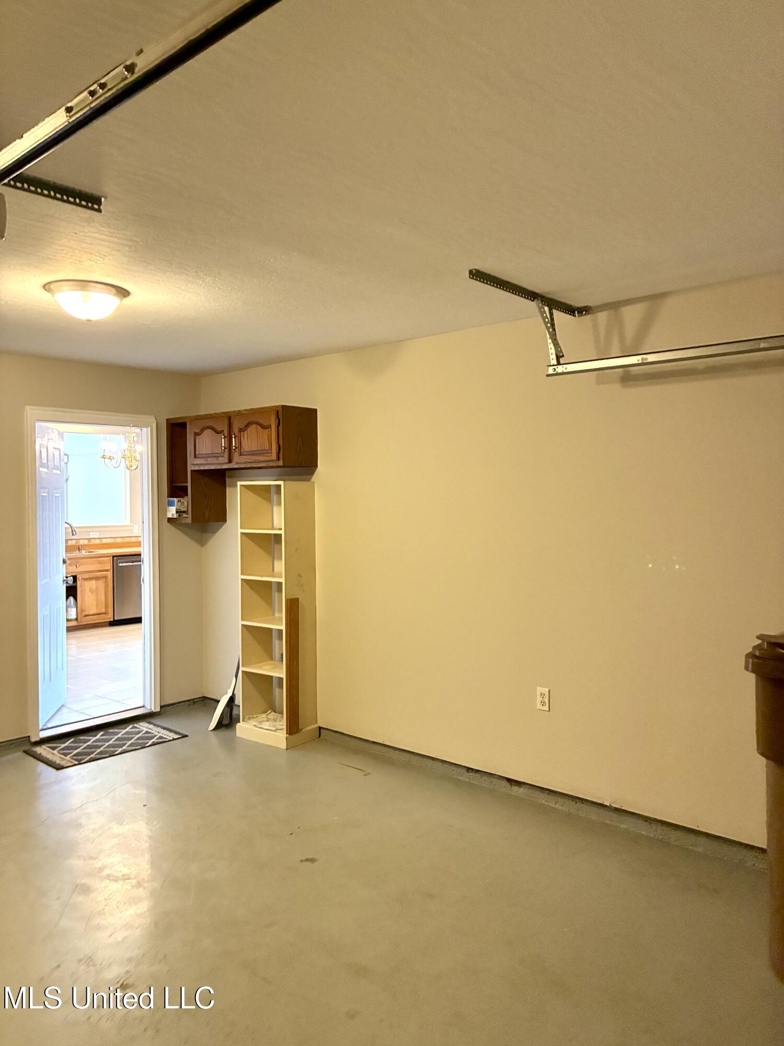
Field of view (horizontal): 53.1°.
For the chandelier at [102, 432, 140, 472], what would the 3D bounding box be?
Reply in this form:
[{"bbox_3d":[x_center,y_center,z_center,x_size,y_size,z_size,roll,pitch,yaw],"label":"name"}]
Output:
[{"bbox_3d":[-2.542,-0.715,7.600,0.550,0.440,0.550,1,2,41],"label":"chandelier"}]

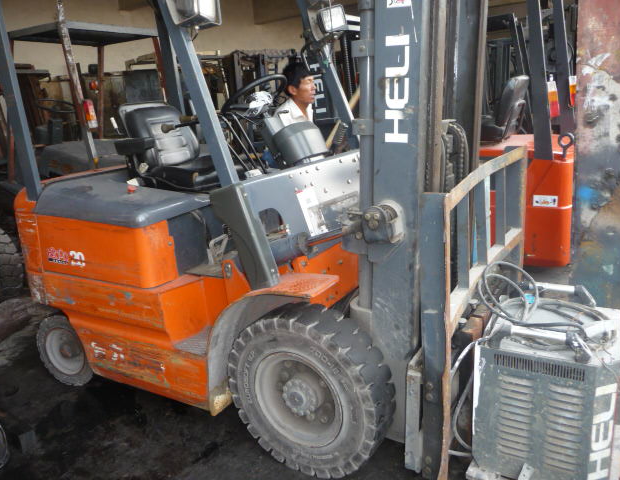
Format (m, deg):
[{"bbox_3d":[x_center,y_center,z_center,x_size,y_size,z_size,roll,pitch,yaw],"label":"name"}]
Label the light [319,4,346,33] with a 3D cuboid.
[{"bbox_3d":[0.111,-1.088,2.555,0.122,0.122,0.085,-19,15,-38],"label":"light"}]

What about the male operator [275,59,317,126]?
[{"bbox_3d":[-0.014,-0.257,3.267,0.310,1.680,0.480,4,19,32],"label":"male operator"}]

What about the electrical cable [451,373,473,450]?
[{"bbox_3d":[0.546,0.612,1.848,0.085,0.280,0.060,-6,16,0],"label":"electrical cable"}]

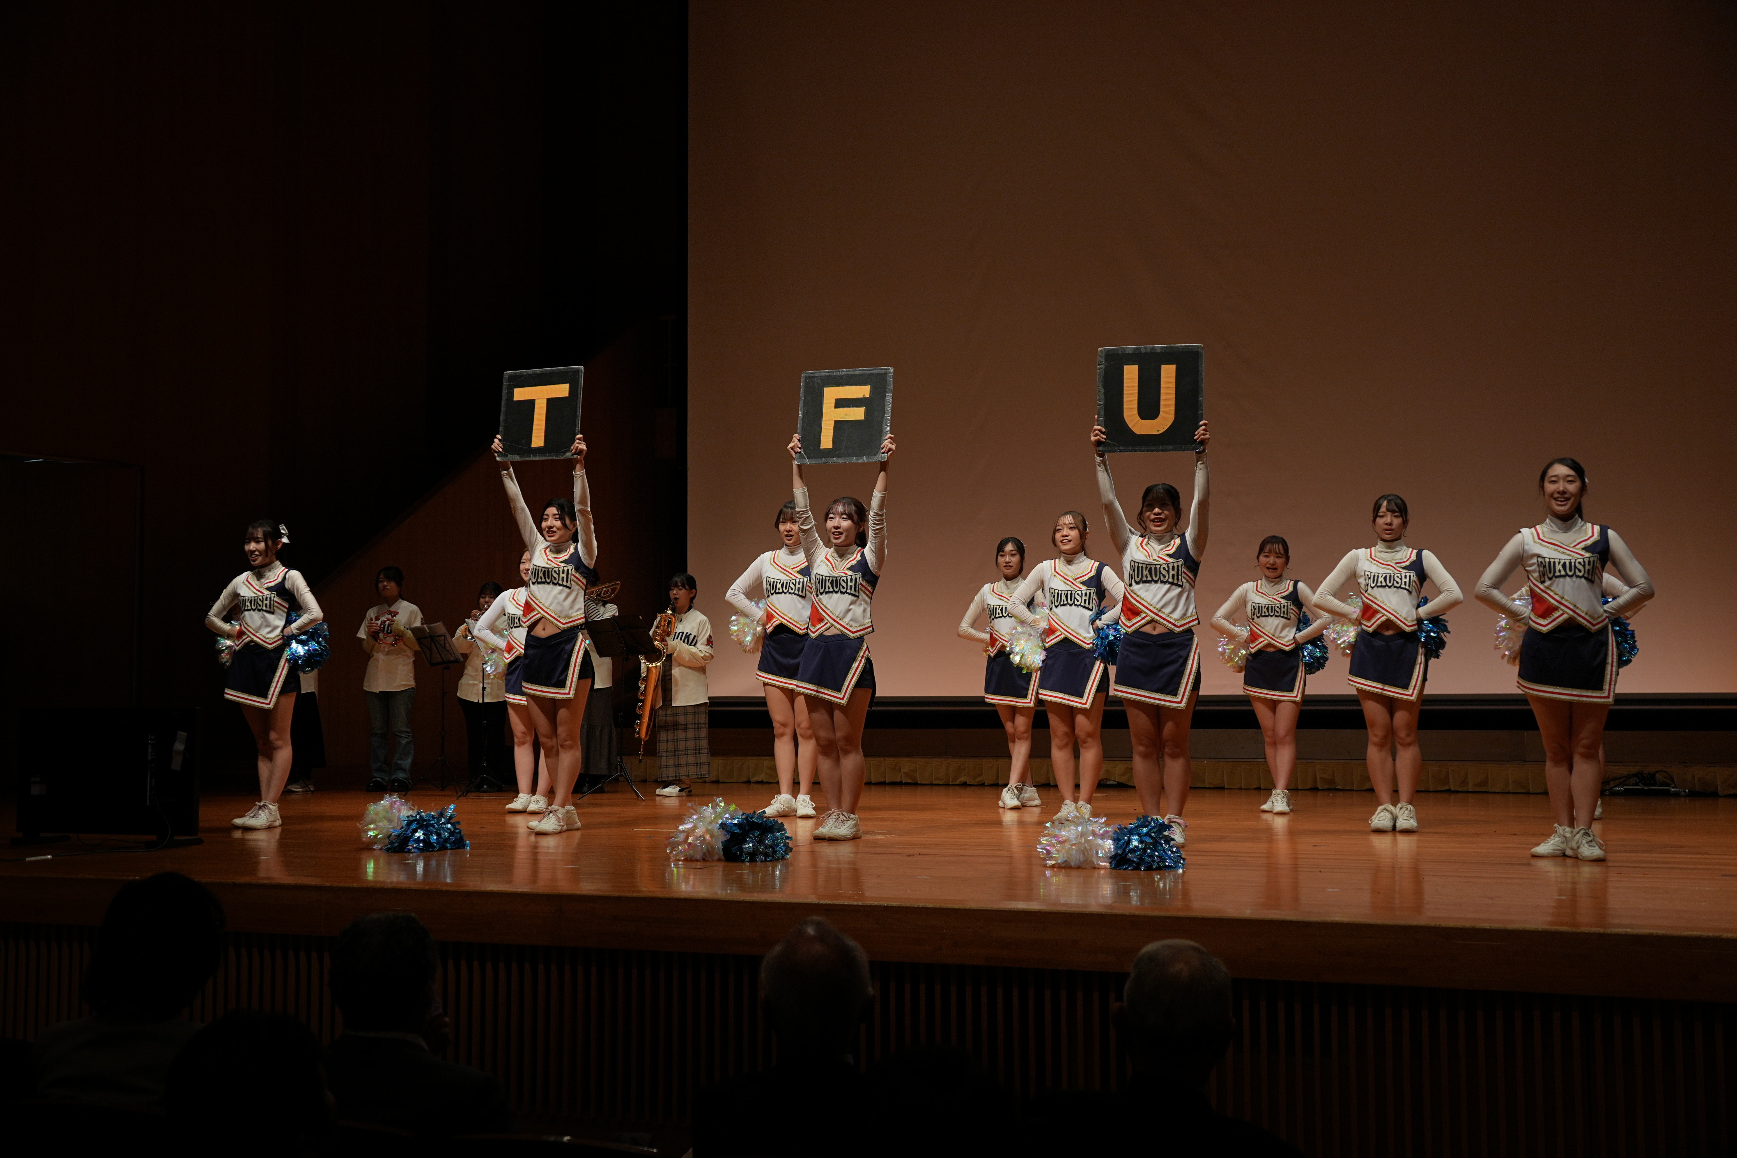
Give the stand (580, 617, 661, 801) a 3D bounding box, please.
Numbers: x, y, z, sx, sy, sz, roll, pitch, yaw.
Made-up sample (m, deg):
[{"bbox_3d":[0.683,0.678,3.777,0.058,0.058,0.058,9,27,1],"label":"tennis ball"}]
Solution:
[{"bbox_3d":[-1.690,0.875,12.795,0.480,1.206,0.450,-3,-5,31],"label":"stand"}]

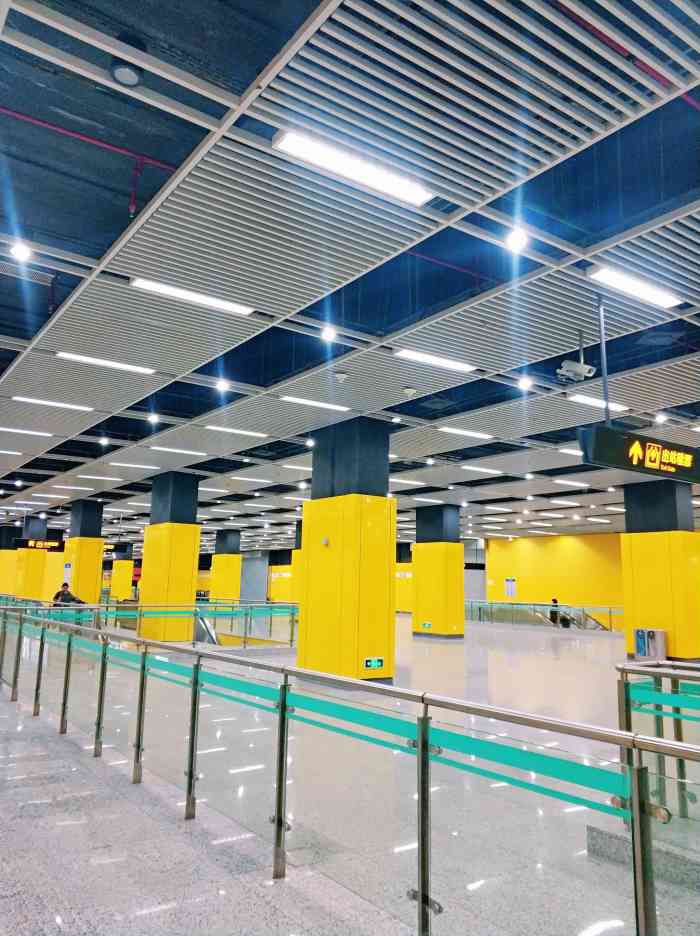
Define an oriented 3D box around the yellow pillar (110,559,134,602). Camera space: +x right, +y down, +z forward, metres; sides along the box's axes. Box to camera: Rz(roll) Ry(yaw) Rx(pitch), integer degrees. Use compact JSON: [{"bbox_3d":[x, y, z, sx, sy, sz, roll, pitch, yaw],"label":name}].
[{"bbox_3d":[-18.014,9.012,57.975,0.948,3.349,1.858,8,-11,-34],"label":"yellow pillar"}]

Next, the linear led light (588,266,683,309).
[{"bbox_3d":[2.631,-1.636,6.647,1.210,0.070,0.160,8,-11,-34],"label":"linear led light"}]

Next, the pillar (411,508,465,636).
[{"bbox_3d":[3.015,3.516,24.798,0.871,4.338,1.611,8,-11,-34],"label":"pillar"}]

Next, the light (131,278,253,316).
[{"bbox_3d":[-1.496,-1.671,7.064,1.210,0.070,0.160,8,-11,-34],"label":"light"}]

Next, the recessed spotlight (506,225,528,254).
[{"bbox_3d":[1.352,-1.841,5.903,0.170,0.110,0.170,8,-11,-34],"label":"recessed spotlight"}]

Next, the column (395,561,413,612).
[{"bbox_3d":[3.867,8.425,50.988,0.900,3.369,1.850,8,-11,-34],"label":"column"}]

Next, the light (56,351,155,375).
[{"bbox_3d":[-3.148,-1.351,9.429,1.230,0.080,0.150,8,-11,-34],"label":"light"}]

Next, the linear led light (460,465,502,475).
[{"bbox_3d":[3.057,0.028,16.767,1.210,0.070,0.160,8,-11,-34],"label":"linear led light"}]

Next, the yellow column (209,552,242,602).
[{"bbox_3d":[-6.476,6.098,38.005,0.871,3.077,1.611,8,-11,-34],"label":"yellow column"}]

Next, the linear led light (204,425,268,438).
[{"bbox_3d":[-2.057,-0.678,13.226,1.210,0.070,0.160,8,-11,-34],"label":"linear led light"}]

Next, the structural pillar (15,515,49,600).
[{"bbox_3d":[-14.261,4.417,32.709,0.871,4.338,1.611,8,-11,-34],"label":"structural pillar"}]

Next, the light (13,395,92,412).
[{"bbox_3d":[-4.761,-1.018,11.691,1.230,0.080,0.150,8,-11,-34],"label":"light"}]

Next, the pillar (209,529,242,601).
[{"bbox_3d":[-7.270,6.250,43.010,0.948,4.520,1.858,8,-11,-34],"label":"pillar"}]

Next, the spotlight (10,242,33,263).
[{"bbox_3d":[-2.839,-1.871,6.303,0.170,0.110,0.170,8,-11,-34],"label":"spotlight"}]

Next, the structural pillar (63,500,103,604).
[{"bbox_3d":[-9.522,3.436,26.055,0.871,4.338,1.611,8,-11,-34],"label":"structural pillar"}]

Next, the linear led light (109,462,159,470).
[{"bbox_3d":[-5.182,-0.039,17.612,1.210,0.070,0.160,8,-11,-34],"label":"linear led light"}]

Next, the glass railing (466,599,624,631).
[{"bbox_3d":[9.152,7.209,35.642,0.120,1.120,9.700,8,-11,-34],"label":"glass railing"}]

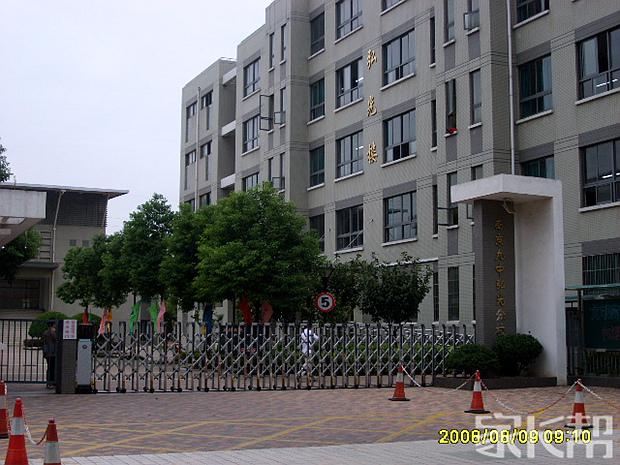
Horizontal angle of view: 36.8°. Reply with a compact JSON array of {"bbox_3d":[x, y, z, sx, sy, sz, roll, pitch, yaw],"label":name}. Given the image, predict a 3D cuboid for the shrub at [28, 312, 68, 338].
[{"bbox_3d":[-15.197,5.415,54.233,2.341,1.521,2.341,0,-6,0],"label":"shrub"}]

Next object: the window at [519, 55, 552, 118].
[{"bbox_3d":[8.105,-5.157,33.205,0.150,2.030,1.800,3,-7,-25],"label":"window"}]

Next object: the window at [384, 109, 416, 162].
[{"bbox_3d":[4.070,-4.251,41.619,0.150,2.020,2.790,3,-7,-25],"label":"window"}]

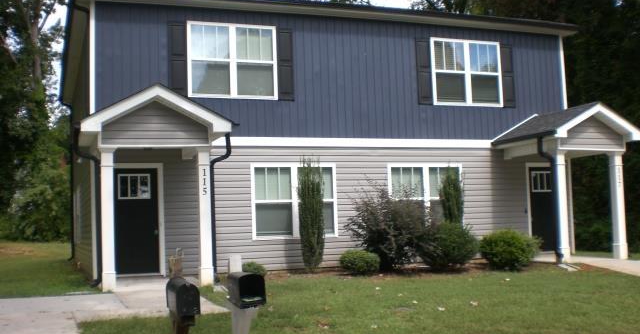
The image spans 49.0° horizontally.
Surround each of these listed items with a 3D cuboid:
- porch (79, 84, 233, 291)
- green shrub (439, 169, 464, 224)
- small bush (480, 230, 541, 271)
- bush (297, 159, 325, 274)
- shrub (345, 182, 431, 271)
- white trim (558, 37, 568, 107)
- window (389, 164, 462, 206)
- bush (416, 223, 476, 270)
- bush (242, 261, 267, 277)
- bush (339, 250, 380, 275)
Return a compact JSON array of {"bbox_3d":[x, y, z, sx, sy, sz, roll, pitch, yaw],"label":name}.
[{"bbox_3d":[-2.945,0.390,12.396,2.539,3.310,2.075,0,-5,-21],"label":"porch"},{"bbox_3d":[2.765,1.042,14.622,0.531,1.986,0.531,0,-5,-21],"label":"green shrub"},{"bbox_3d":[3.806,1.632,14.006,1.244,0.748,1.076,0,-5,-21],"label":"small bush"},{"bbox_3d":[-0.172,0.928,13.575,0.502,2.195,0.502,-2,-5,0],"label":"bush"},{"bbox_3d":[1.368,1.157,13.721,1.767,1.750,1.393,0,-5,-21],"label":"shrub"},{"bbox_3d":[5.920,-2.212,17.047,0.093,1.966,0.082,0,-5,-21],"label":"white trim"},{"bbox_3d":[2.359,0.691,15.432,1.829,1.526,0.096,0,-5,-21],"label":"window"},{"bbox_3d":[2.511,1.560,13.892,1.234,0.922,1.068,0,-5,-21],"label":"bush"},{"bbox_3d":[-1.232,1.888,12.941,0.497,0.293,0.497,0,-5,-21],"label":"bush"},{"bbox_3d":[0.753,1.794,13.314,0.808,0.458,0.699,0,-5,-21],"label":"bush"}]

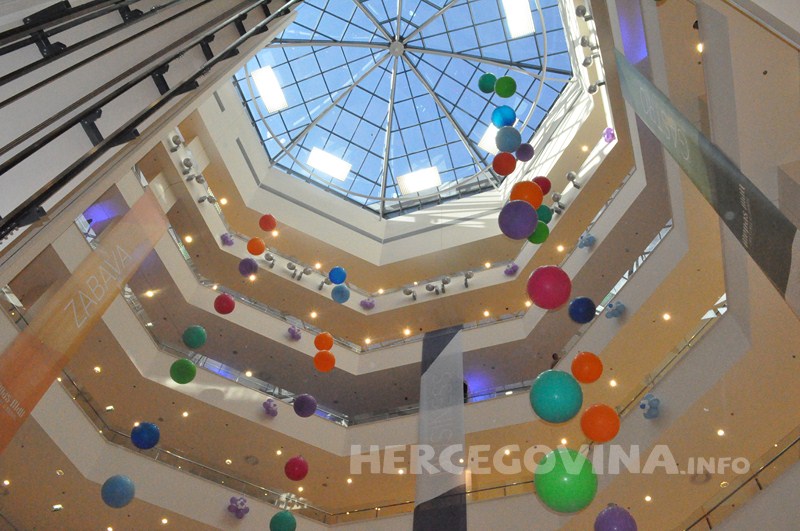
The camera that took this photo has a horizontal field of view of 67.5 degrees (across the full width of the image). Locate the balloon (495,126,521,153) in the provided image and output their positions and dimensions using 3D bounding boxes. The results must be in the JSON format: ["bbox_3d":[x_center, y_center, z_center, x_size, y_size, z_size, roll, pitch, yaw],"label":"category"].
[{"bbox_3d":[3.260,-3.754,17.920,0.778,0.809,0.778,2,-56,3],"label":"balloon"}]

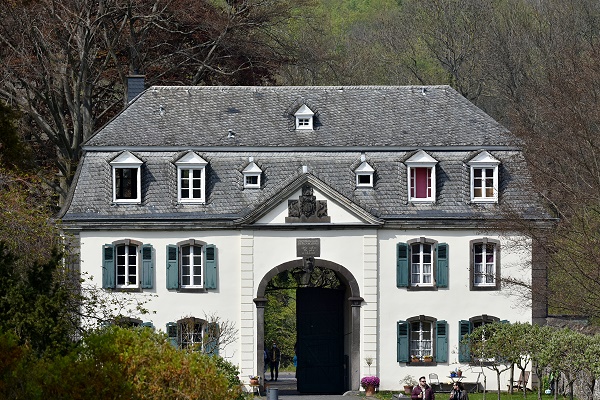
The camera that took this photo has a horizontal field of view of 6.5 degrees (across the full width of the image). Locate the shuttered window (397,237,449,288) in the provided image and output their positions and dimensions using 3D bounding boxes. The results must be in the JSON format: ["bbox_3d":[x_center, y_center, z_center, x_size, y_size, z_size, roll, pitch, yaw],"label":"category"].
[{"bbox_3d":[5.213,2.715,222.314,2.194,2.202,0.250,0,-1,-3],"label":"shuttered window"}]

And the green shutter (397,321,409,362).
[{"bbox_3d":[4.357,5.999,222.165,0.487,1.756,0.060,0,-1,-3],"label":"green shutter"}]

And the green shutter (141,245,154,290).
[{"bbox_3d":[-6.429,2.817,221.517,0.494,1.886,0.060,0,-1,-3],"label":"green shutter"}]

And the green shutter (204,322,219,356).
[{"bbox_3d":[-3.737,6.068,221.679,0.507,1.757,0.060,0,-1,-3],"label":"green shutter"}]

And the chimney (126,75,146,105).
[{"bbox_3d":[-7.090,-4.756,227.500,0.832,1.322,0.800,0,-1,-3],"label":"chimney"}]

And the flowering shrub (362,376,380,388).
[{"bbox_3d":[2.978,7.684,220.800,0.782,0.488,0.750,0,-1,-3],"label":"flowering shrub"}]

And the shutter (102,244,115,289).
[{"bbox_3d":[-8.067,2.820,221.418,0.510,1.877,0.060,0,-1,-3],"label":"shutter"}]

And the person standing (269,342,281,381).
[{"bbox_3d":[-1.119,7.251,236.000,0.520,1.760,0.340,0,-1,-2],"label":"person standing"}]

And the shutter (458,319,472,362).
[{"bbox_3d":[7.009,6.001,222.323,0.508,1.762,0.060,0,-1,-3],"label":"shutter"}]

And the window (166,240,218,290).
[{"bbox_3d":[-4.557,2.781,221.728,2.146,2.209,0.250,0,-1,-3],"label":"window"}]

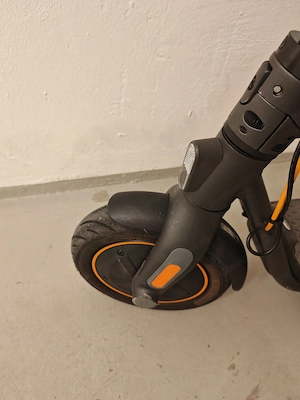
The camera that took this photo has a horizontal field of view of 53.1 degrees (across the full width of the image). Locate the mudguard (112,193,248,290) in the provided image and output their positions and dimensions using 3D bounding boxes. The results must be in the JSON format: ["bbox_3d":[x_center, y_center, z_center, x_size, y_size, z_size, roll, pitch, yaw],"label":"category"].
[{"bbox_3d":[0.045,0.058,0.415,0.197,0.160,0.063,6,47,6],"label":"mudguard"}]

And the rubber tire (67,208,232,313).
[{"bbox_3d":[0.002,0.096,0.464,0.250,0.250,0.058,6,47,6],"label":"rubber tire"}]

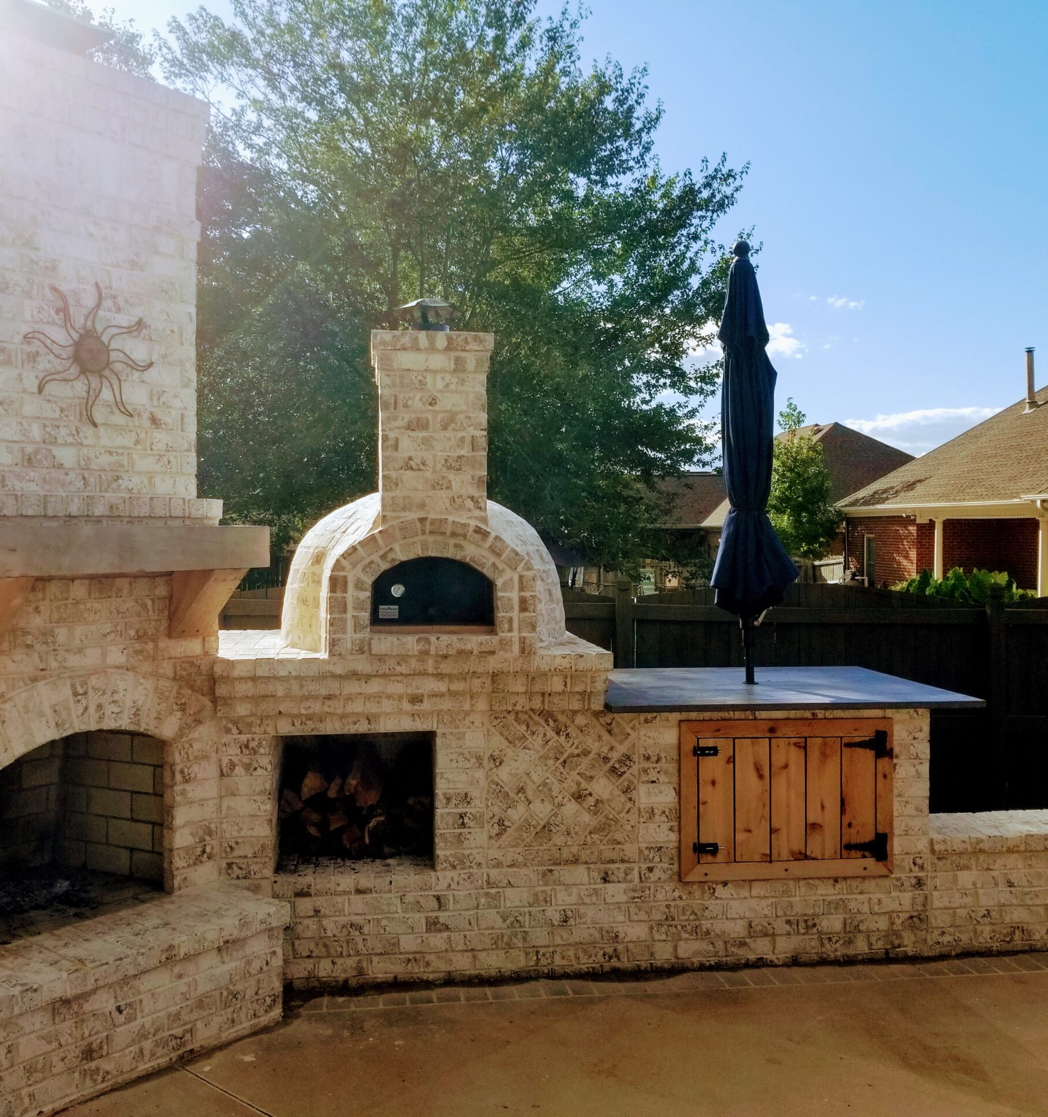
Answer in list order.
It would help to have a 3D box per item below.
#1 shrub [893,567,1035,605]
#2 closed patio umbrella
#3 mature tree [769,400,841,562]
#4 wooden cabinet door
[{"bbox_3d":[8.858,0.976,22.500,2.200,1.550,2.200,0,1,-8],"label":"shrub"},{"bbox_3d":[1.025,-0.430,5.015,0.390,1.970,0.370,-1,1,-8],"label":"closed patio umbrella"},{"bbox_3d":[5.994,-0.843,25.000,2.200,5.400,2.200,0,1,-8],"label":"mature tree"},{"bbox_3d":[1.057,0.977,4.504,0.900,0.645,0.050,0,1,-8],"label":"wooden cabinet door"}]

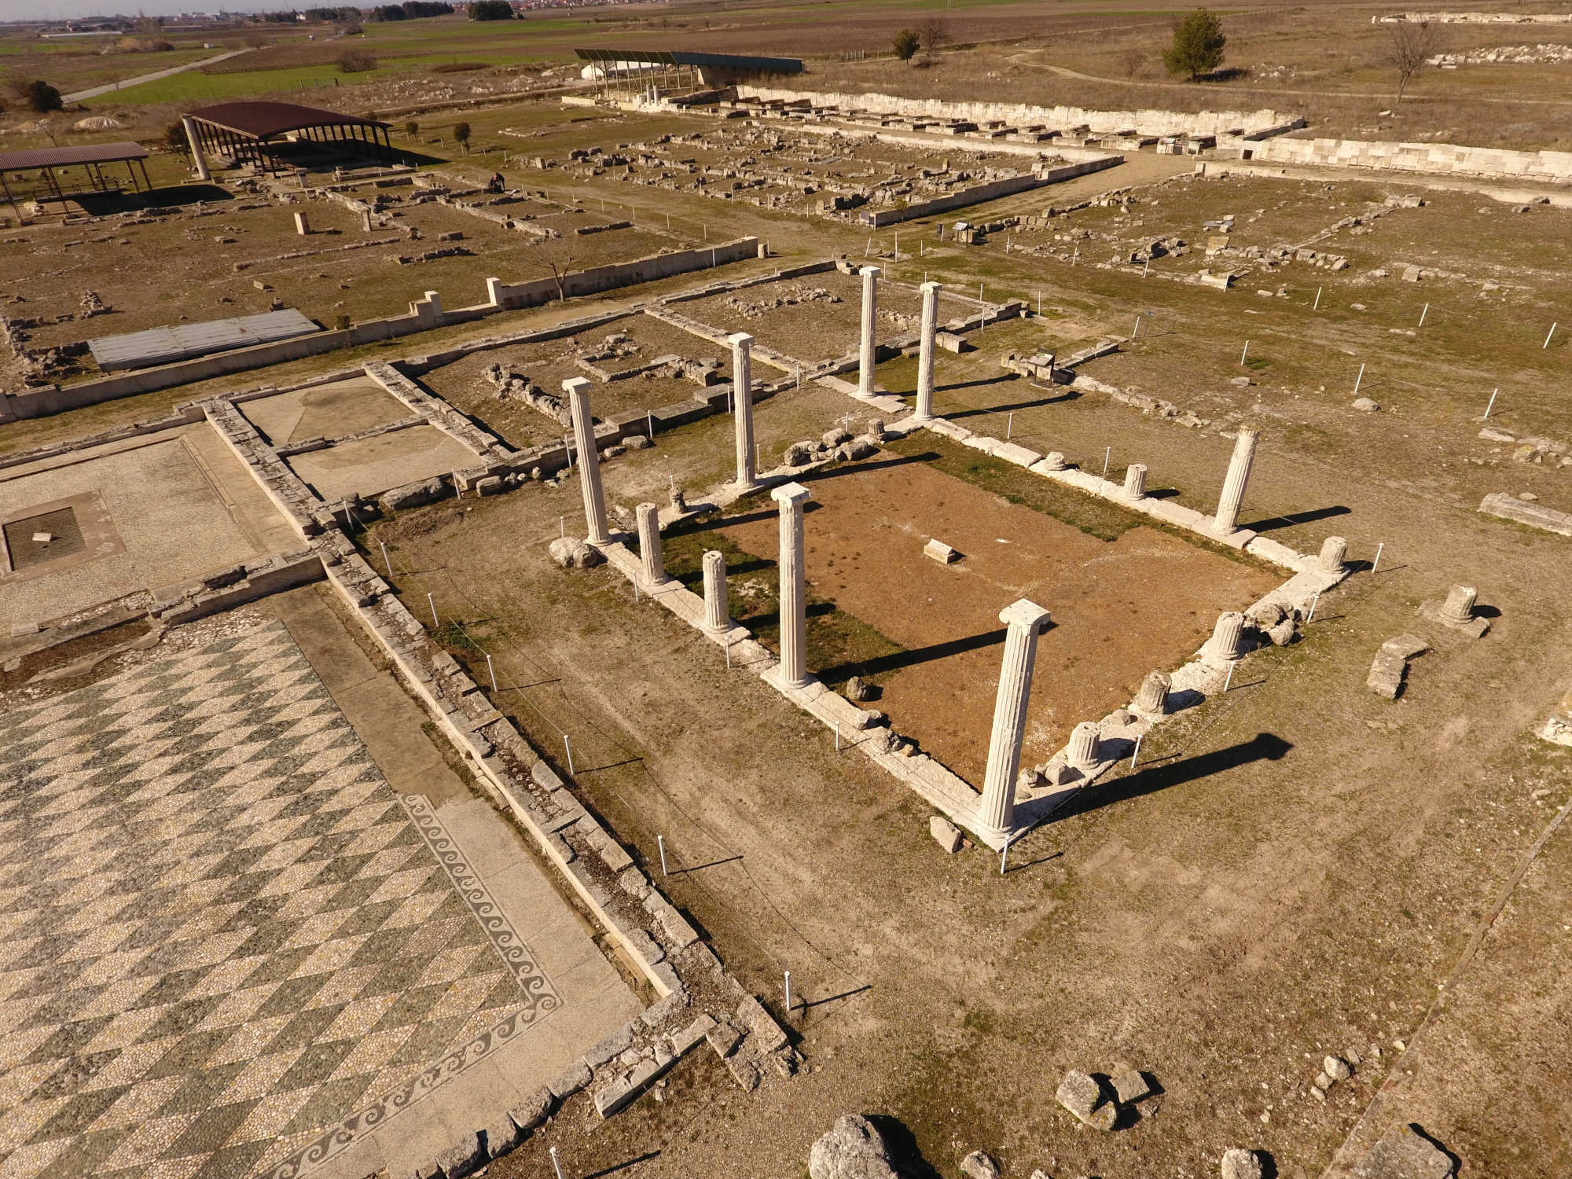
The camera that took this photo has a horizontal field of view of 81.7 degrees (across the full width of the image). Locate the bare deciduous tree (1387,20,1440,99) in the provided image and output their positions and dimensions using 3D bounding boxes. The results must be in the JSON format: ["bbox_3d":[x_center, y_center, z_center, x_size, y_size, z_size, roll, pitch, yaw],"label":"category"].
[{"bbox_3d":[56.984,-48.594,83.280,4.000,6.100,4.000,17,37,26],"label":"bare deciduous tree"}]

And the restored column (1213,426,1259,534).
[{"bbox_3d":[11.636,-2.788,23.340,0.580,2.820,0.580,-25,40,-32],"label":"restored column"}]

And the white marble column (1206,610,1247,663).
[{"bbox_3d":[8.998,0.910,18.382,0.580,0.890,0.580,-25,39,-32],"label":"white marble column"}]

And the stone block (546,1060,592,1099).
[{"bbox_3d":[-2.813,6.462,11.889,0.490,0.240,0.310,-25,39,-32],"label":"stone block"}]

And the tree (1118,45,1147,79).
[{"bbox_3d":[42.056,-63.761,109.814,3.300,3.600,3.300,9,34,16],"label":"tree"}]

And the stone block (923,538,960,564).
[{"bbox_3d":[4.004,-0.977,23.480,0.420,0.300,0.720,-25,40,-32],"label":"stone block"}]

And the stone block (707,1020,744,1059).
[{"bbox_3d":[-0.799,5.969,11.973,0.340,0.190,0.400,-25,39,-32],"label":"stone block"}]

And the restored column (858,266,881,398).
[{"bbox_3d":[2.893,-8.943,31.798,0.600,4.420,0.600,-25,40,-32],"label":"restored column"}]

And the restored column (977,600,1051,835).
[{"bbox_3d":[3.536,2.232,14.368,0.580,4.470,0.580,-25,40,-32],"label":"restored column"}]

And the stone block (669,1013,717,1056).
[{"bbox_3d":[-1.259,6.088,12.364,0.600,0.240,0.310,-25,39,-32],"label":"stone block"}]

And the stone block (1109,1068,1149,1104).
[{"bbox_3d":[4.465,6.516,11.831,0.410,0.230,0.300,-11,34,-14],"label":"stone block"}]

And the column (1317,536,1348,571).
[{"bbox_3d":[13.405,-0.884,22.209,0.580,0.770,0.580,-25,40,-32],"label":"column"}]

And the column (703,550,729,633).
[{"bbox_3d":[-1.530,0.043,20.085,0.650,1.760,0.650,-1,33,1],"label":"column"}]

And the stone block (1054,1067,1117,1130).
[{"bbox_3d":[3.672,6.295,11.105,0.500,0.280,0.680,-17,36,-22],"label":"stone block"}]

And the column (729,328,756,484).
[{"bbox_3d":[-1.187,-4.962,25.773,0.580,4.440,0.580,-1,33,1],"label":"column"}]

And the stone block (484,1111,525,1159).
[{"bbox_3d":[-3.445,6.674,11.025,0.340,0.240,0.380,-25,39,-32],"label":"stone block"}]

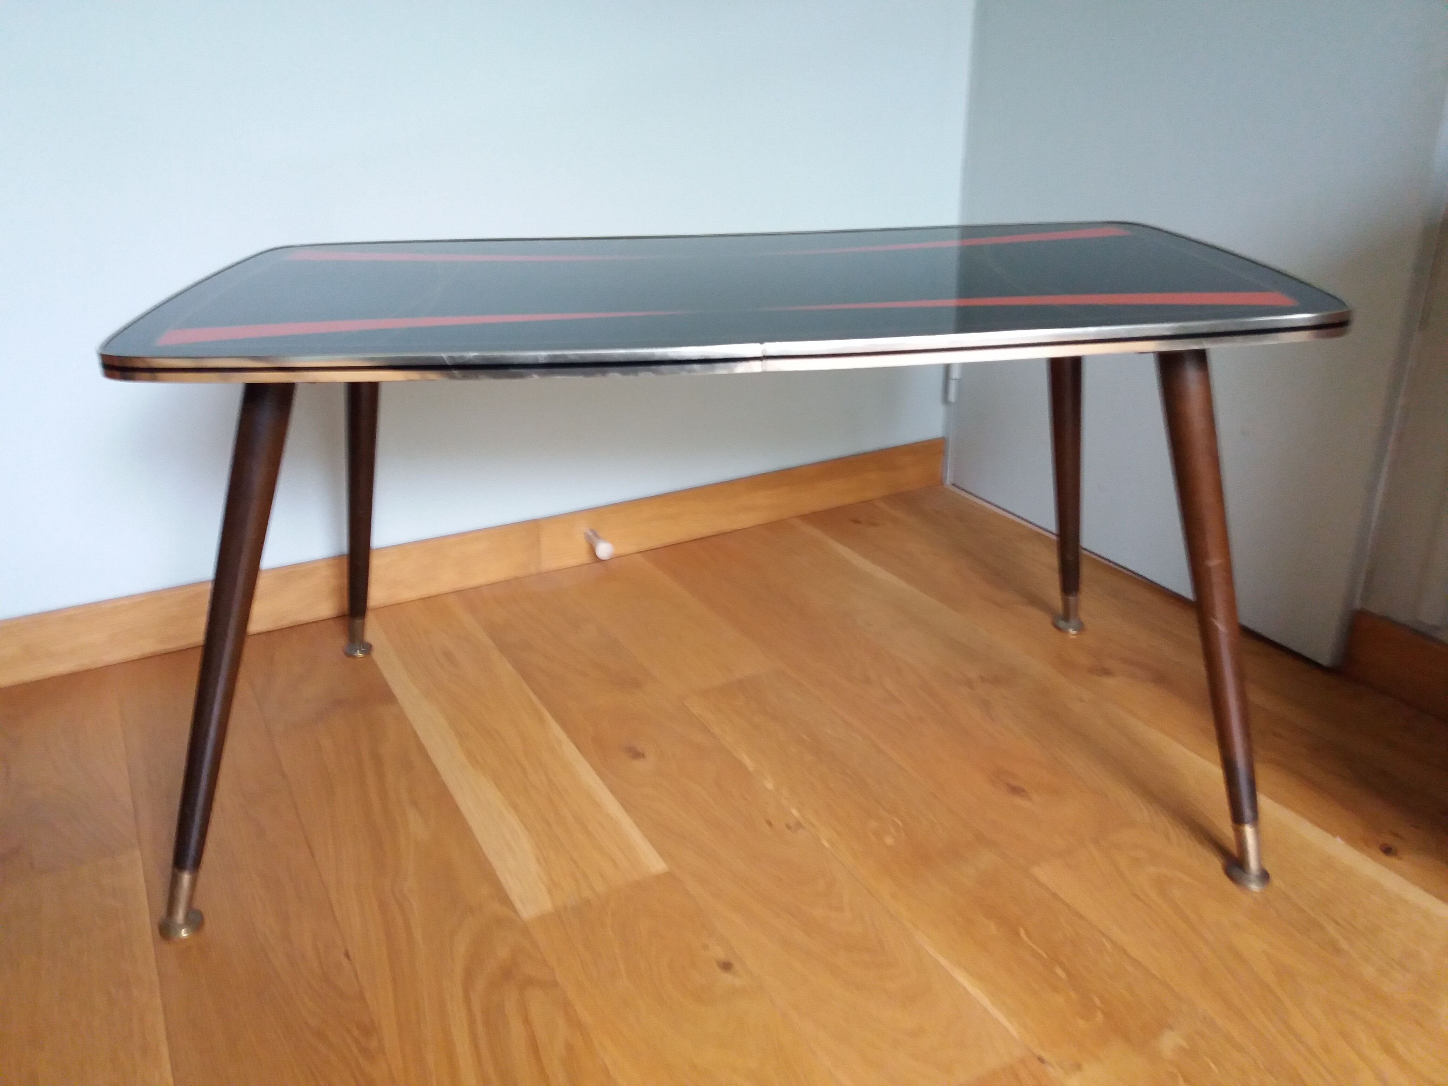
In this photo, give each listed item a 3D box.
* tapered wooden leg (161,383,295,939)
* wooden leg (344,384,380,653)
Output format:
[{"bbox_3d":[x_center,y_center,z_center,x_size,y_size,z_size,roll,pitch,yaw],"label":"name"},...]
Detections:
[{"bbox_3d":[-0.429,0.107,1.006,0.041,0.495,0.041,11,6,0],"label":"tapered wooden leg"},{"bbox_3d":[-0.441,-0.046,1.424,0.041,0.490,0.041,13,33,0],"label":"wooden leg"}]

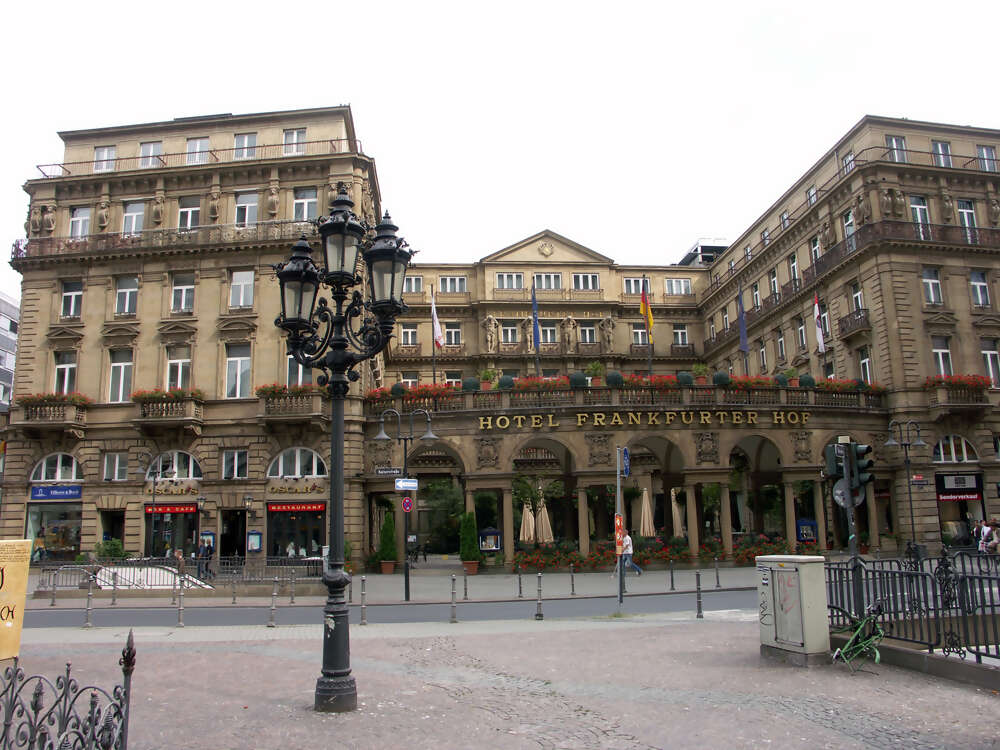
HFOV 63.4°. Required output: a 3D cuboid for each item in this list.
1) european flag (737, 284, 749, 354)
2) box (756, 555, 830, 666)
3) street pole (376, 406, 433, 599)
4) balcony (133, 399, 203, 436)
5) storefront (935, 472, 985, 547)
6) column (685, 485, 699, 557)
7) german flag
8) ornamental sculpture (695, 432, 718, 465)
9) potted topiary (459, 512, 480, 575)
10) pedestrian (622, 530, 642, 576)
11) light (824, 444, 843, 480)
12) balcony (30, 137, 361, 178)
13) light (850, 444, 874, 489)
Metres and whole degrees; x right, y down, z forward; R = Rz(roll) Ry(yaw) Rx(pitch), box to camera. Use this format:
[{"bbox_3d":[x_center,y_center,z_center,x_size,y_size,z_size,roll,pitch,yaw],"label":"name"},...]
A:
[{"bbox_3d":[11.406,-2.610,38.046,0.400,3.250,0.250,-1,-11,-2],"label":"european flag"},{"bbox_3d":[3.582,2.867,9.932,0.360,1.240,0.860,2,-11,-19],"label":"box"},{"bbox_3d":[-2.694,3.690,23.328,1.800,5.400,0.550,-2,-10,4],"label":"street pole"},{"bbox_3d":[-15.264,1.972,37.423,2.950,1.602,1.100,-3,-11,6],"label":"balcony"},{"bbox_3d":[22.690,6.676,39.857,2.400,3.450,0.400,1,-11,-12],"label":"storefront"},{"bbox_3d":[8.064,6.138,34.072,0.480,3.080,0.480,0,-11,-8],"label":"column"},{"bbox_3d":[6.549,-2.979,36.163,0.680,2.216,0.350,-1,-11,-3],"label":"german flag"},{"bbox_3d":[8.993,3.199,35.229,1.000,1.393,0.300,0,-11,-9],"label":"ornamental sculpture"},{"bbox_3d":[-1.222,6.928,33.301,0.820,2.530,0.820,-1,-10,0],"label":"potted topiary"},{"bbox_3d":[4.739,6.461,29.297,0.750,1.690,0.500,0,-10,-4],"label":"pedestrian"},{"bbox_3d":[6.147,1.599,14.866,0.280,0.640,0.250,4,-12,-25],"label":"light"},{"bbox_3d":[-14.920,-10.366,40.405,16.712,0.950,1.200,-3,-11,6],"label":"balcony"},{"bbox_3d":[7.188,1.804,16.039,0.420,0.930,0.300,-10,-13,37],"label":"light"}]

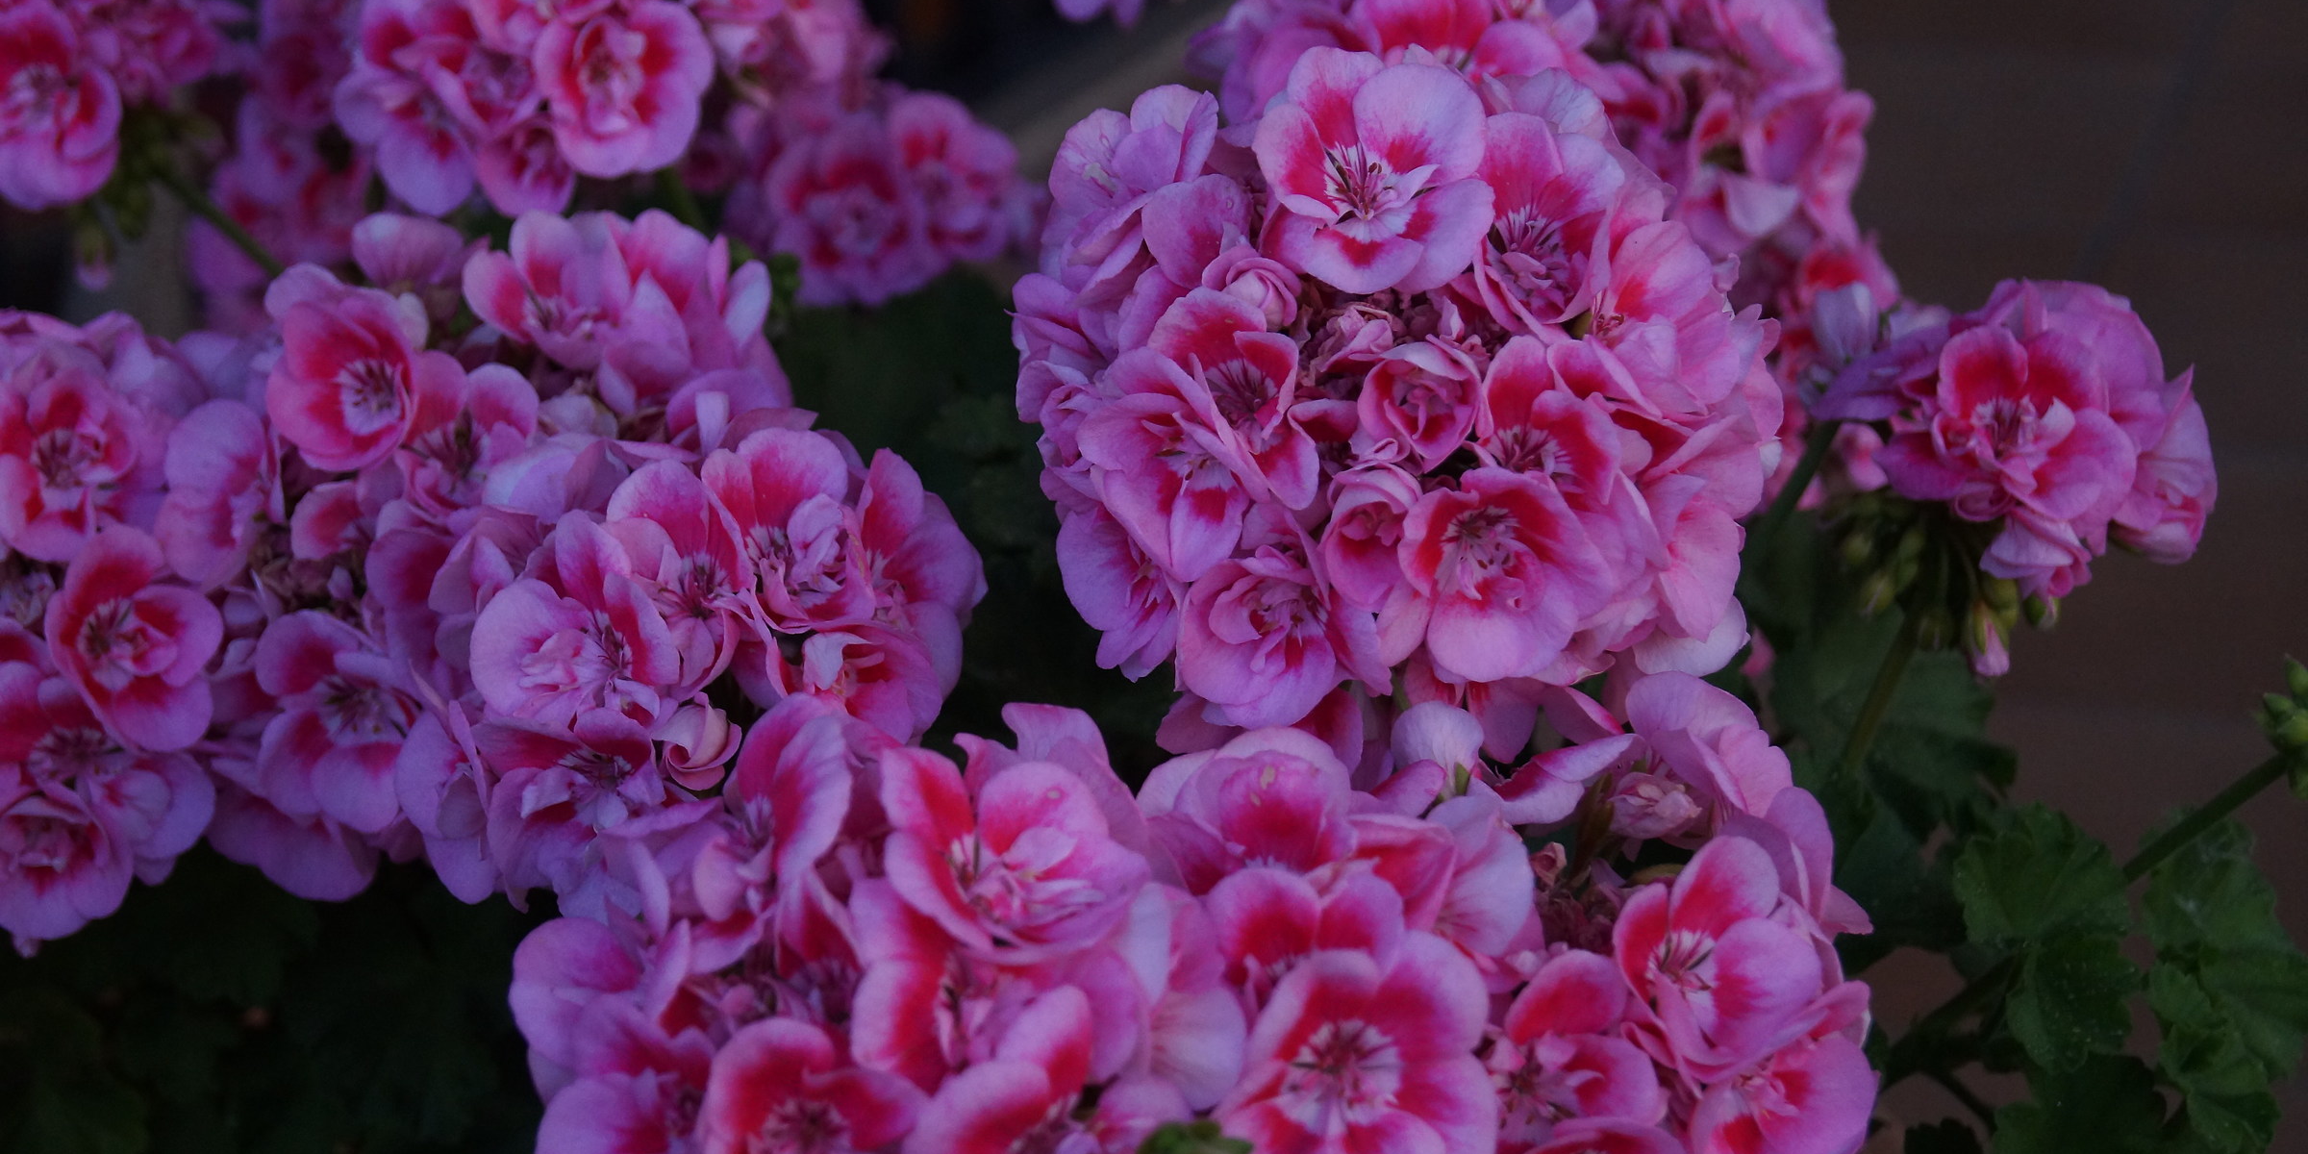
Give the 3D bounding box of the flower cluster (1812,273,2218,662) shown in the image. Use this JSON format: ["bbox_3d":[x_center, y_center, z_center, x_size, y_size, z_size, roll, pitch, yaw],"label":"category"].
[{"bbox_3d":[0.141,-0.017,0.785,0.064,0.060,0.062,0,25,0],"label":"flower cluster"}]

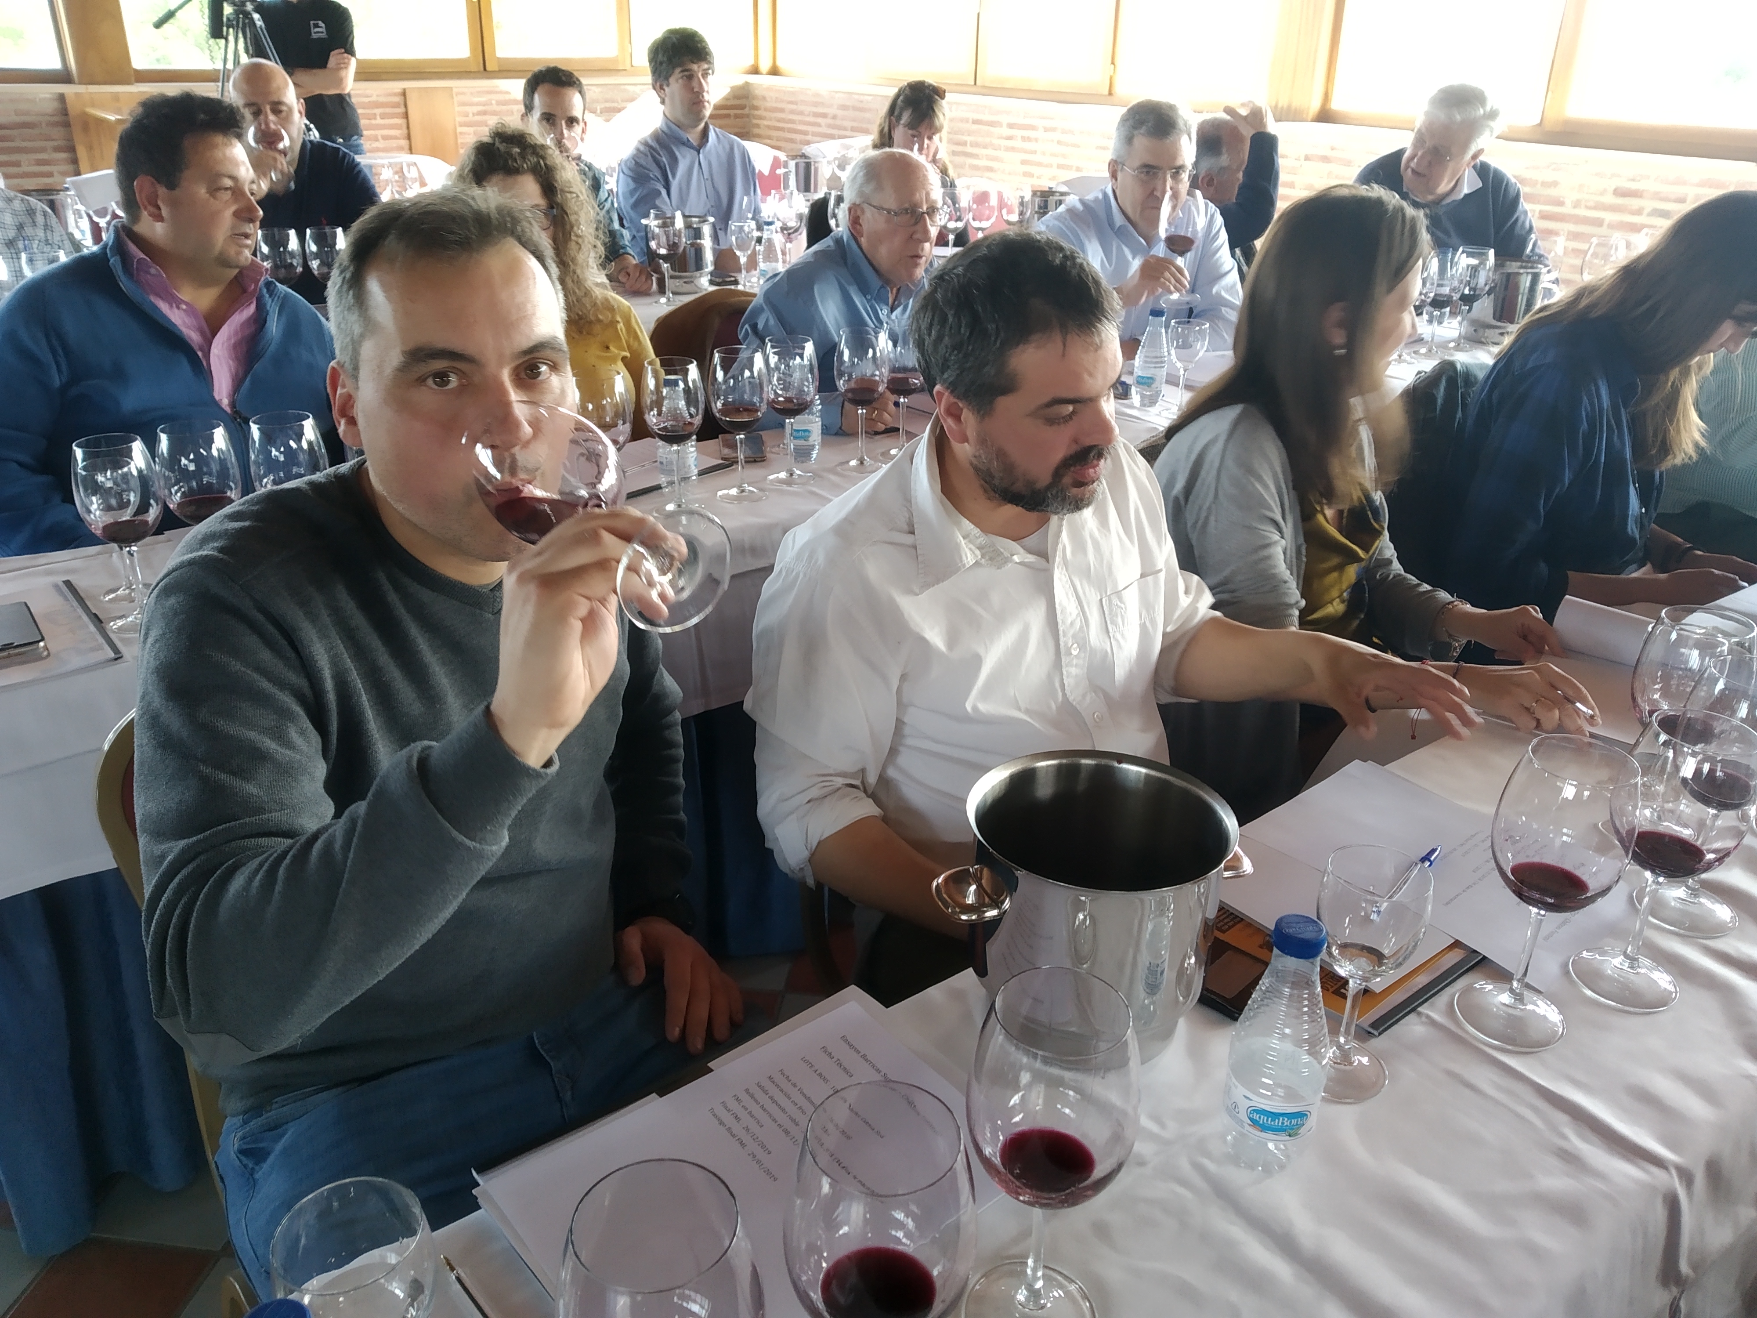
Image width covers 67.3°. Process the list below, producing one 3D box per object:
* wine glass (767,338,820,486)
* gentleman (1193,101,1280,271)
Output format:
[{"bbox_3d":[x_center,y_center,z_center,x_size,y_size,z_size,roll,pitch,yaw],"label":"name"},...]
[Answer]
[{"bbox_3d":[-0.141,-0.399,2.133,0.091,0.228,0.091,1,26,0],"label":"wine glass"},{"bbox_3d":[1.091,-0.902,3.761,0.660,1.280,0.540,14,29,25],"label":"gentleman"}]

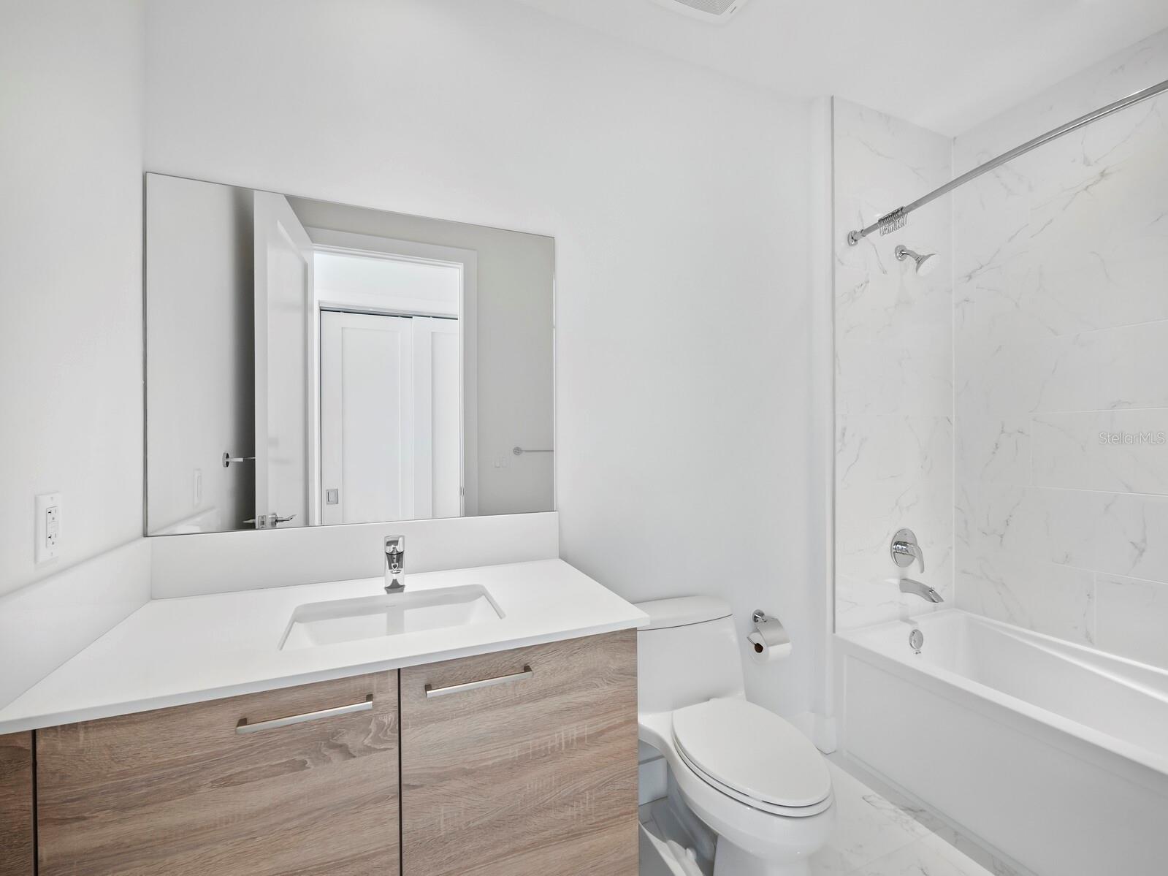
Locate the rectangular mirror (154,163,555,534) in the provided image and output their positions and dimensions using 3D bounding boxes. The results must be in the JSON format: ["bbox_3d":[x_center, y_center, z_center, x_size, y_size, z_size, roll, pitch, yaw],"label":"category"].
[{"bbox_3d":[-0.564,-0.200,1.306,1.012,0.860,0.015,0,0,-22],"label":"rectangular mirror"}]

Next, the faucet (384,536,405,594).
[{"bbox_3d":[-0.477,0.317,1.193,0.049,0.138,0.140,0,0,-22],"label":"faucet"}]

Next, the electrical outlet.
[{"bbox_3d":[-0.910,0.152,0.803,0.008,0.114,0.067,0,0,-22],"label":"electrical outlet"}]

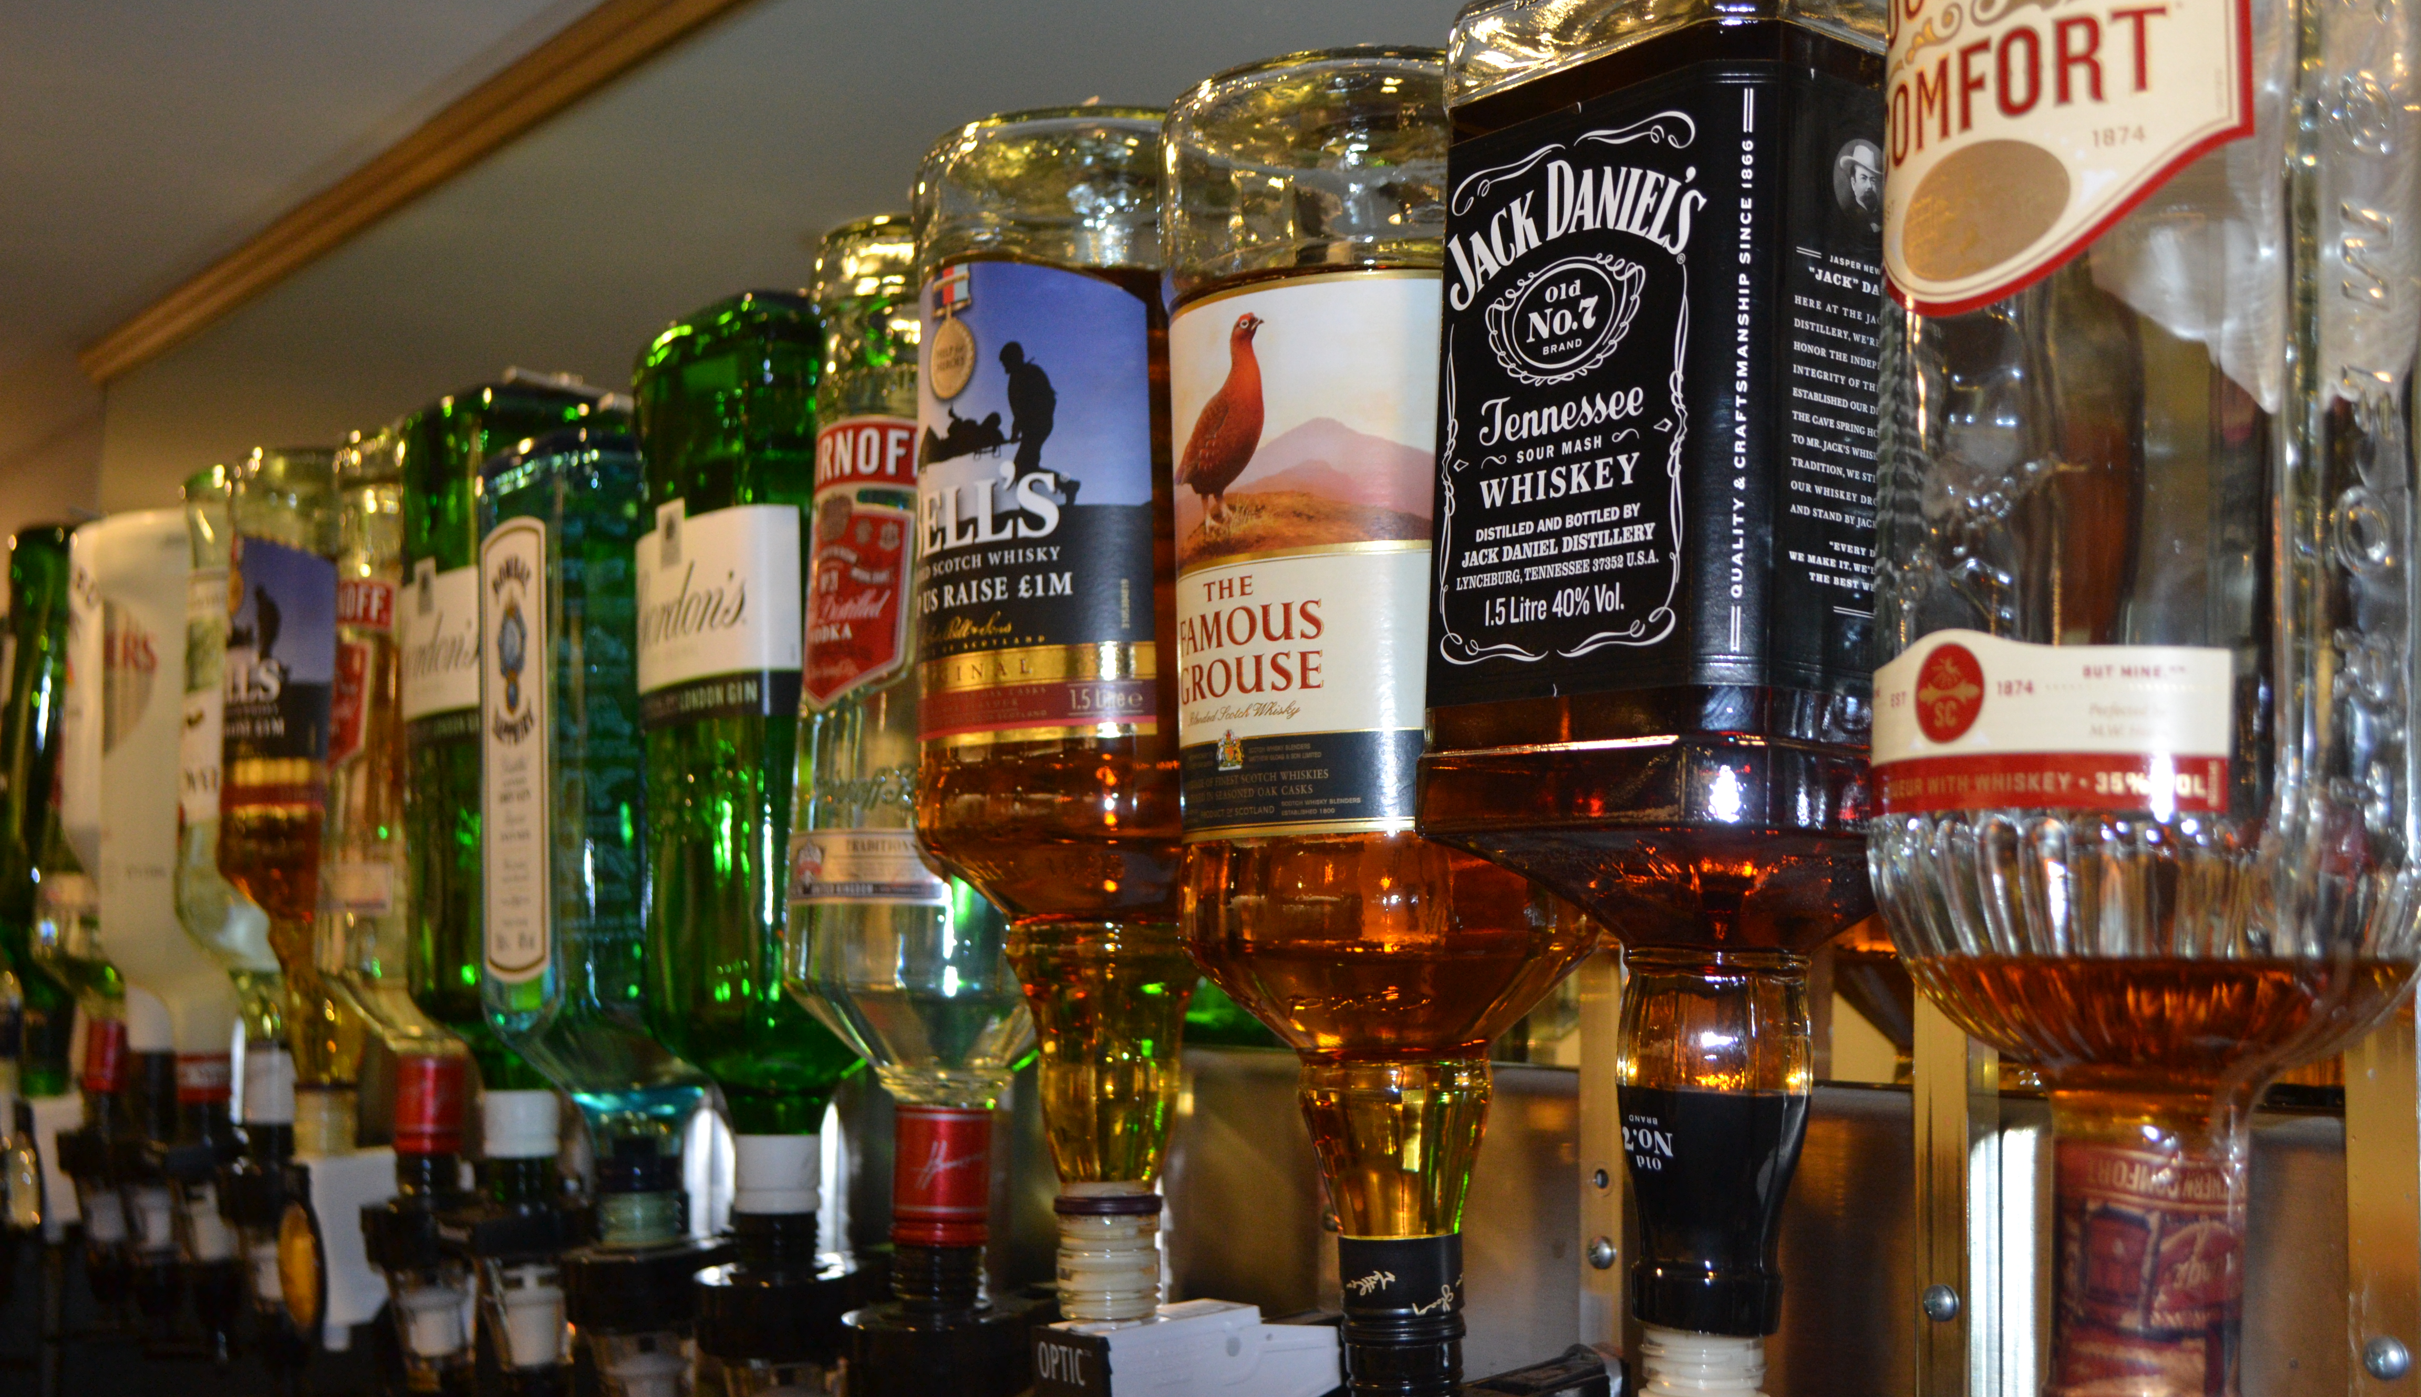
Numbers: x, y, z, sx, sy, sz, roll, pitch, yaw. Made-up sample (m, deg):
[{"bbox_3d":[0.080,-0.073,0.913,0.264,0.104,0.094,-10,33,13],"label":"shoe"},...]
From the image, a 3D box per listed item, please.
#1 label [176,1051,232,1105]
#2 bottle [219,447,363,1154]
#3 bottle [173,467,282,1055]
[{"bbox_3d":[-0.567,0.214,1.594,0.031,0.029,0.031,4,-6,-35],"label":"label"},{"bbox_3d":[-0.433,0.052,1.407,0.108,0.346,0.108,4,-6,-35],"label":"bottle"},{"bbox_3d":[-0.497,0.047,1.510,0.097,0.339,0.097,4,-6,-35],"label":"bottle"}]

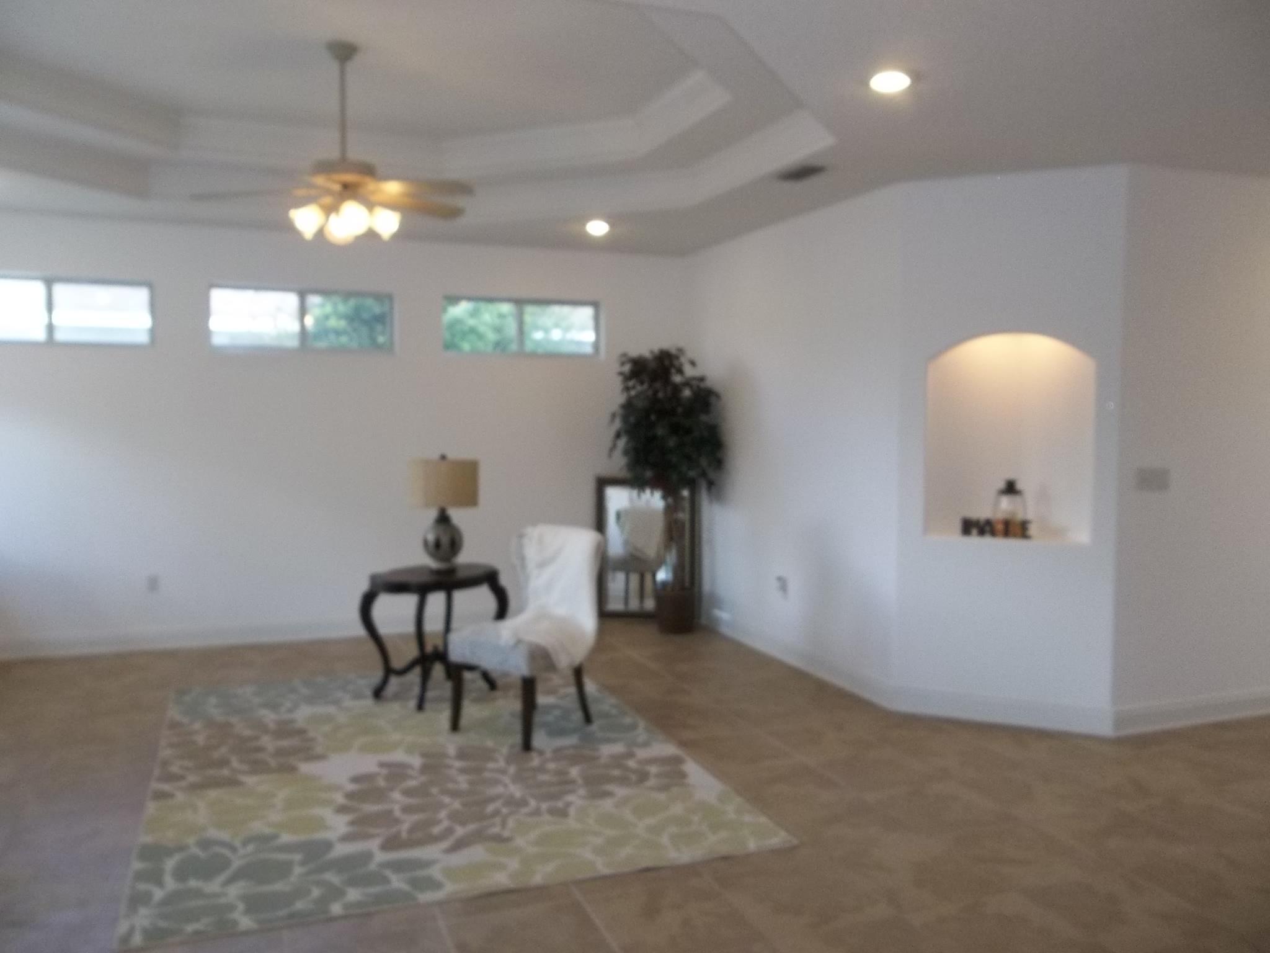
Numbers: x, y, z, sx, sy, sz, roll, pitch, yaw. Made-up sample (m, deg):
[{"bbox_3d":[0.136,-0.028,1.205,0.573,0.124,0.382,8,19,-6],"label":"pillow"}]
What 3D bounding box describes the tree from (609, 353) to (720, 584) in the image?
[{"bbox_3d":[0.234,-0.053,7.383,0.840,1.788,0.760,0,4,0],"label":"tree"}]

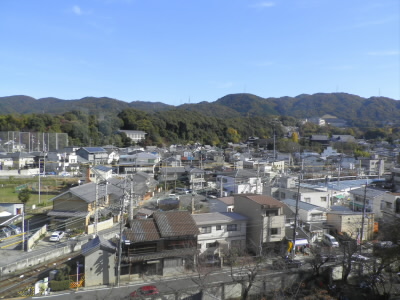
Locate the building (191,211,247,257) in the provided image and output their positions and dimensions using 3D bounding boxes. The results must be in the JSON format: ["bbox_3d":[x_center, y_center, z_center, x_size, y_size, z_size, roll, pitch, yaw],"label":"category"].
[{"bbox_3d":[2.856,13.793,54.179,8.500,6.800,7.700,0,3,-16],"label":"building"}]

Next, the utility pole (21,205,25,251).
[{"bbox_3d":[-29.945,13.348,52.900,0.350,7.400,0.350,0,3,-15],"label":"utility pole"}]

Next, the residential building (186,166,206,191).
[{"bbox_3d":[-1.103,9.714,110.181,5.600,7.600,7.000,1,3,-8],"label":"residential building"}]

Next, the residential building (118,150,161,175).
[{"bbox_3d":[-28.502,6.047,149.322,19.000,9.200,9.500,1,3,-6],"label":"residential building"}]

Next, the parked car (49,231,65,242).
[{"bbox_3d":[-26.854,16.018,58.958,1.600,1.500,3.600,1,3,-6],"label":"parked car"}]

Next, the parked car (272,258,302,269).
[{"bbox_3d":[13.291,16.935,47.621,4.200,1.470,1.700,0,3,-8],"label":"parked car"}]

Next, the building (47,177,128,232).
[{"bbox_3d":[-24.190,11.676,71.968,9.600,8.500,18.500,1,3,12],"label":"building"}]

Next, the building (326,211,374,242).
[{"bbox_3d":[29.410,14.452,61.026,7.500,5.400,4.500,0,3,-14],"label":"building"}]

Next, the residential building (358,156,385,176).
[{"bbox_3d":[85.889,7.734,156.939,7.500,9.500,9.000,0,3,-15],"label":"residential building"}]

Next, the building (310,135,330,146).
[{"bbox_3d":[145.555,-10.911,377.859,22.000,14.500,14.000,1,3,6],"label":"building"}]

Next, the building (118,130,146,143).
[{"bbox_3d":[-72.411,-14.871,338.733,28.000,12.500,14.000,0,3,-12],"label":"building"}]

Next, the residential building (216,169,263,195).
[{"bbox_3d":[12.942,10.345,103.683,12.500,8.700,11.000,0,3,-18],"label":"residential building"}]

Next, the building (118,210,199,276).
[{"bbox_3d":[-7.185,13.837,48.575,10.900,7.700,9.500,0,3,-18],"label":"building"}]

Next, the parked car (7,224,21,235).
[{"bbox_3d":[-37.465,15.541,62.153,4.100,1.500,1.700,3,4,31],"label":"parked car"}]

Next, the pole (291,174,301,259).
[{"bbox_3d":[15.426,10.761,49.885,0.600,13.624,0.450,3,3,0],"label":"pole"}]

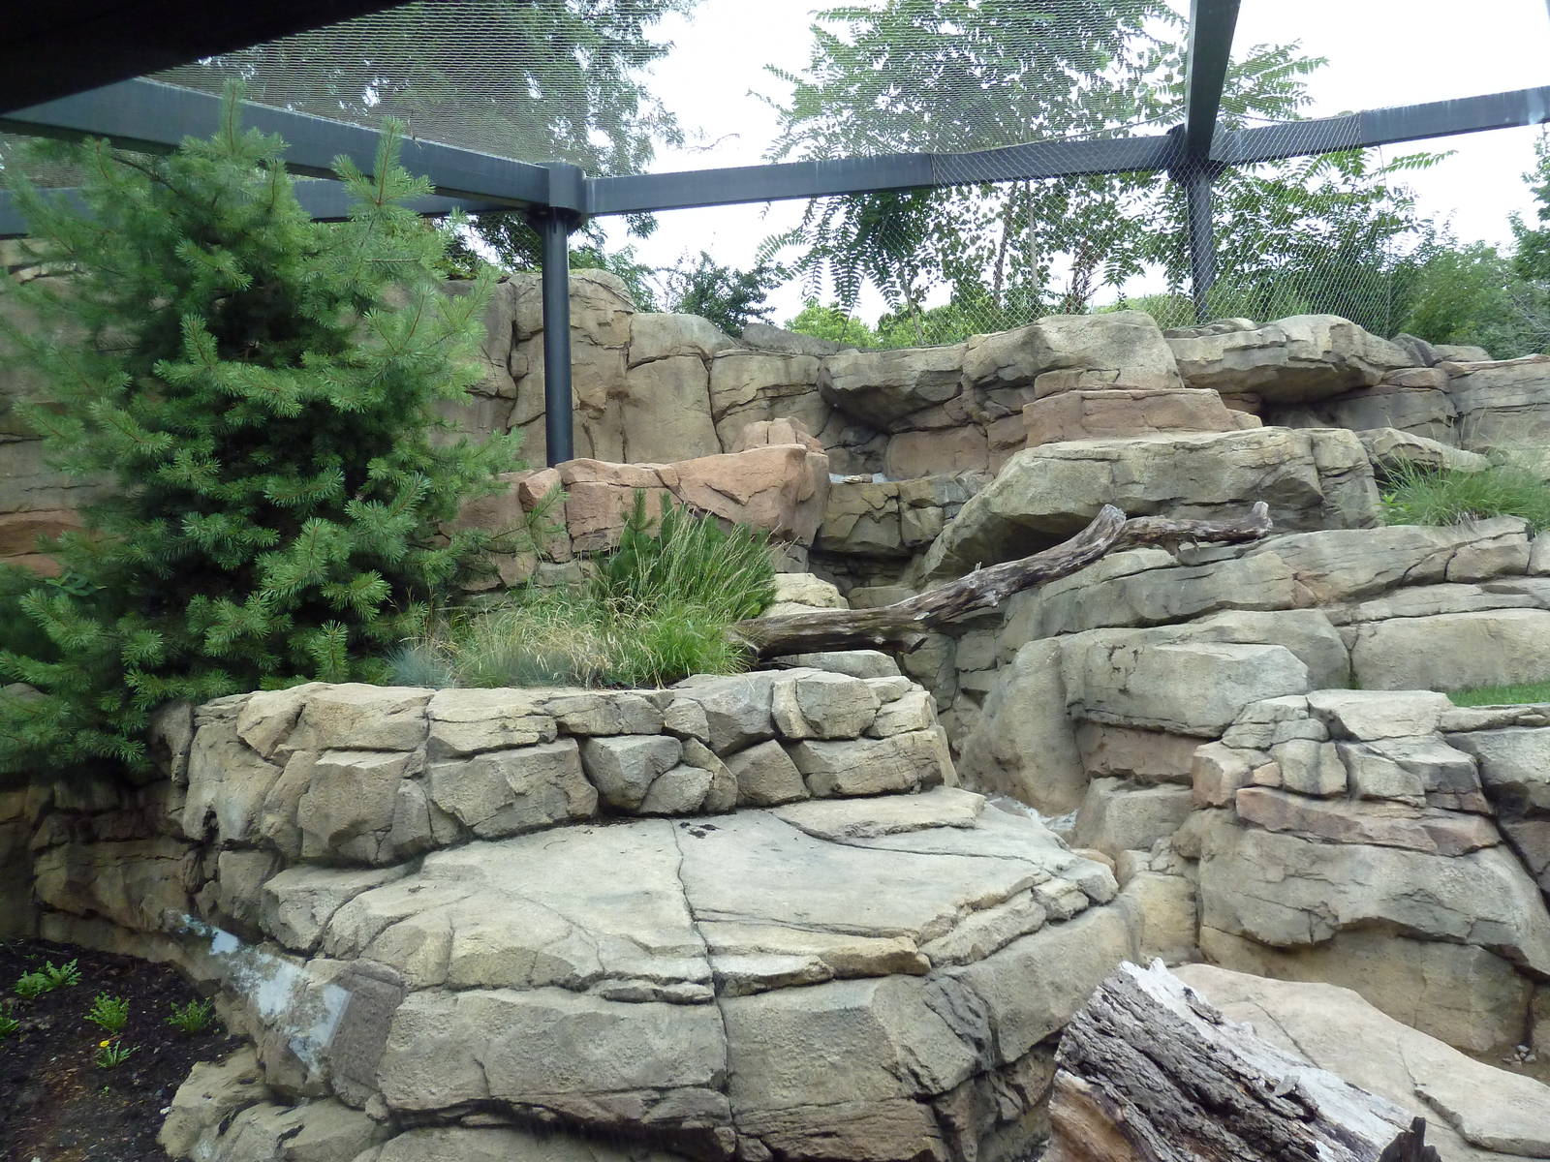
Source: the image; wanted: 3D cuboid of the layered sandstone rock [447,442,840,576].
[{"bbox_3d":[-0.856,-0.458,7.700,2.420,0.780,1.100,-2,-4,12],"label":"layered sandstone rock"}]

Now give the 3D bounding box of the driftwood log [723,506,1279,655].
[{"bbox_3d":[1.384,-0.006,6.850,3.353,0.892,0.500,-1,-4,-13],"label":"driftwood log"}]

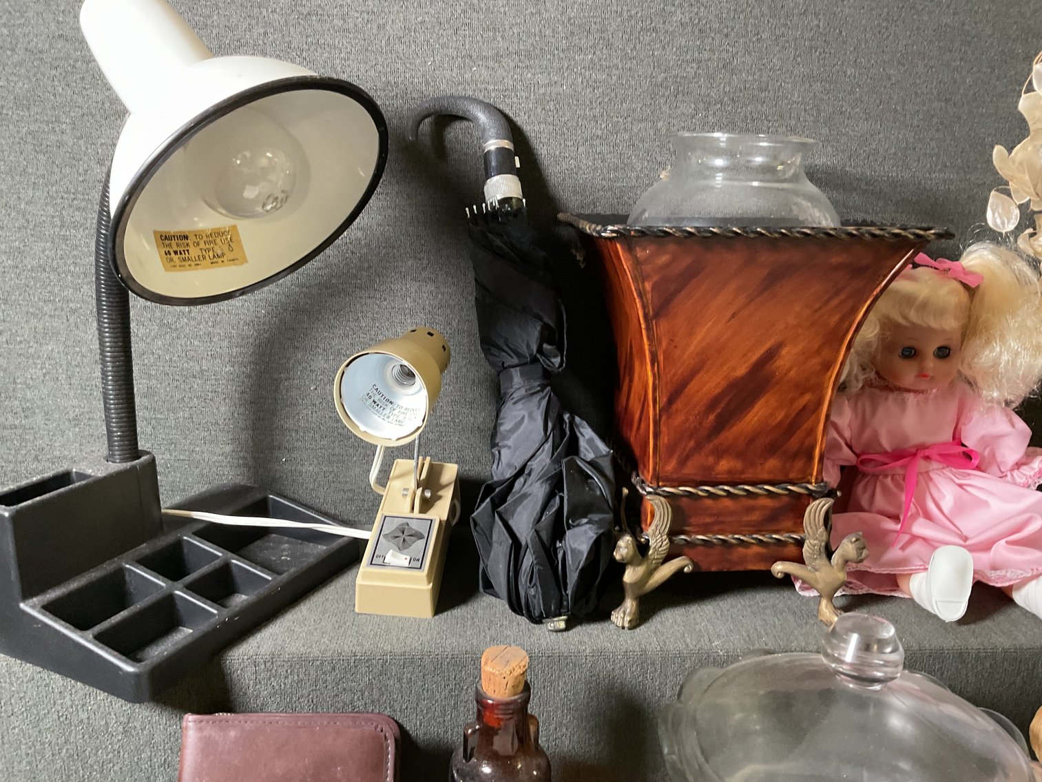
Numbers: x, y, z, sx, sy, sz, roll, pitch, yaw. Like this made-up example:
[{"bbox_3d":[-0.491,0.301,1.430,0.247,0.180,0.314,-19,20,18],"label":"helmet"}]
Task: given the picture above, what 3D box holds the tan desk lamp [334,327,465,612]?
[{"bbox_3d":[-0.090,0.050,0.645,0.080,0.177,0.143,2,15,4],"label":"tan desk lamp"}]

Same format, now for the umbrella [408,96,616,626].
[{"bbox_3d":[-0.005,-0.025,0.611,0.118,0.377,0.085,-6,-8,-3],"label":"umbrella"}]

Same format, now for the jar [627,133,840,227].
[{"bbox_3d":[0.139,-0.094,0.596,0.152,0.152,0.152,4,15,-1],"label":"jar"}]

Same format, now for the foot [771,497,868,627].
[{"bbox_3d":[0.205,0.116,0.596,0.064,0.085,0.052,15,20,41],"label":"foot"}]

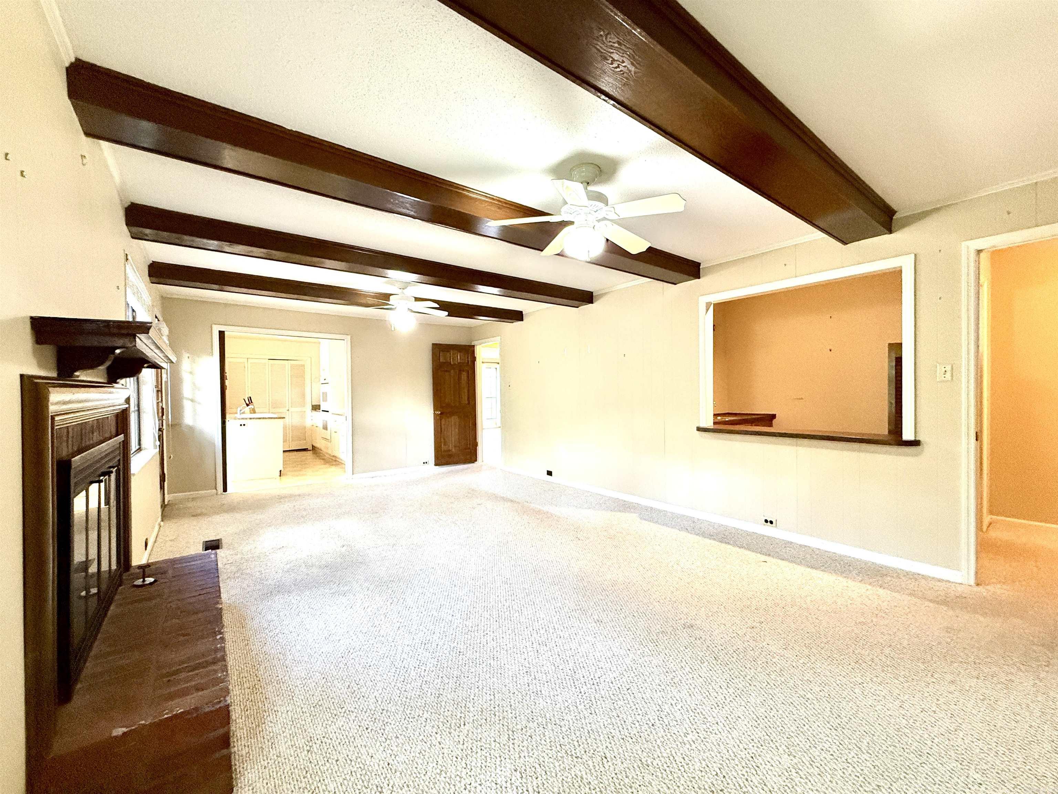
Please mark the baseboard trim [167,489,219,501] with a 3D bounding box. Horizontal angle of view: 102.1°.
[{"bbox_3d":[-4.064,1.184,5.165,0.490,0.065,0.016,-1,0,-37],"label":"baseboard trim"}]

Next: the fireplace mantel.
[{"bbox_3d":[-1.675,-0.140,1.800,0.250,0.160,1.520,-1,0,-37],"label":"fireplace mantel"}]

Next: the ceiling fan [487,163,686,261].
[{"bbox_3d":[0.315,-0.978,2.326,1.050,0.470,1.050,-1,0,-37],"label":"ceiling fan"}]

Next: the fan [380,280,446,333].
[{"bbox_3d":[-1.341,-0.972,4.541,1.050,0.470,1.050,-1,0,-37],"label":"fan"}]

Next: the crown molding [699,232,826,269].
[{"bbox_3d":[1.967,-1.221,3.563,0.025,0.037,1.100,-1,0,-37],"label":"crown molding"}]

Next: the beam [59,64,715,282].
[{"bbox_3d":[-0.082,-1.154,2.879,4.110,0.140,0.330,-1,0,-37],"label":"beam"}]

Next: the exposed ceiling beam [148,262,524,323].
[{"bbox_3d":[-1.788,-1.149,5.117,4.110,0.140,0.320,-1,0,-37],"label":"exposed ceiling beam"}]

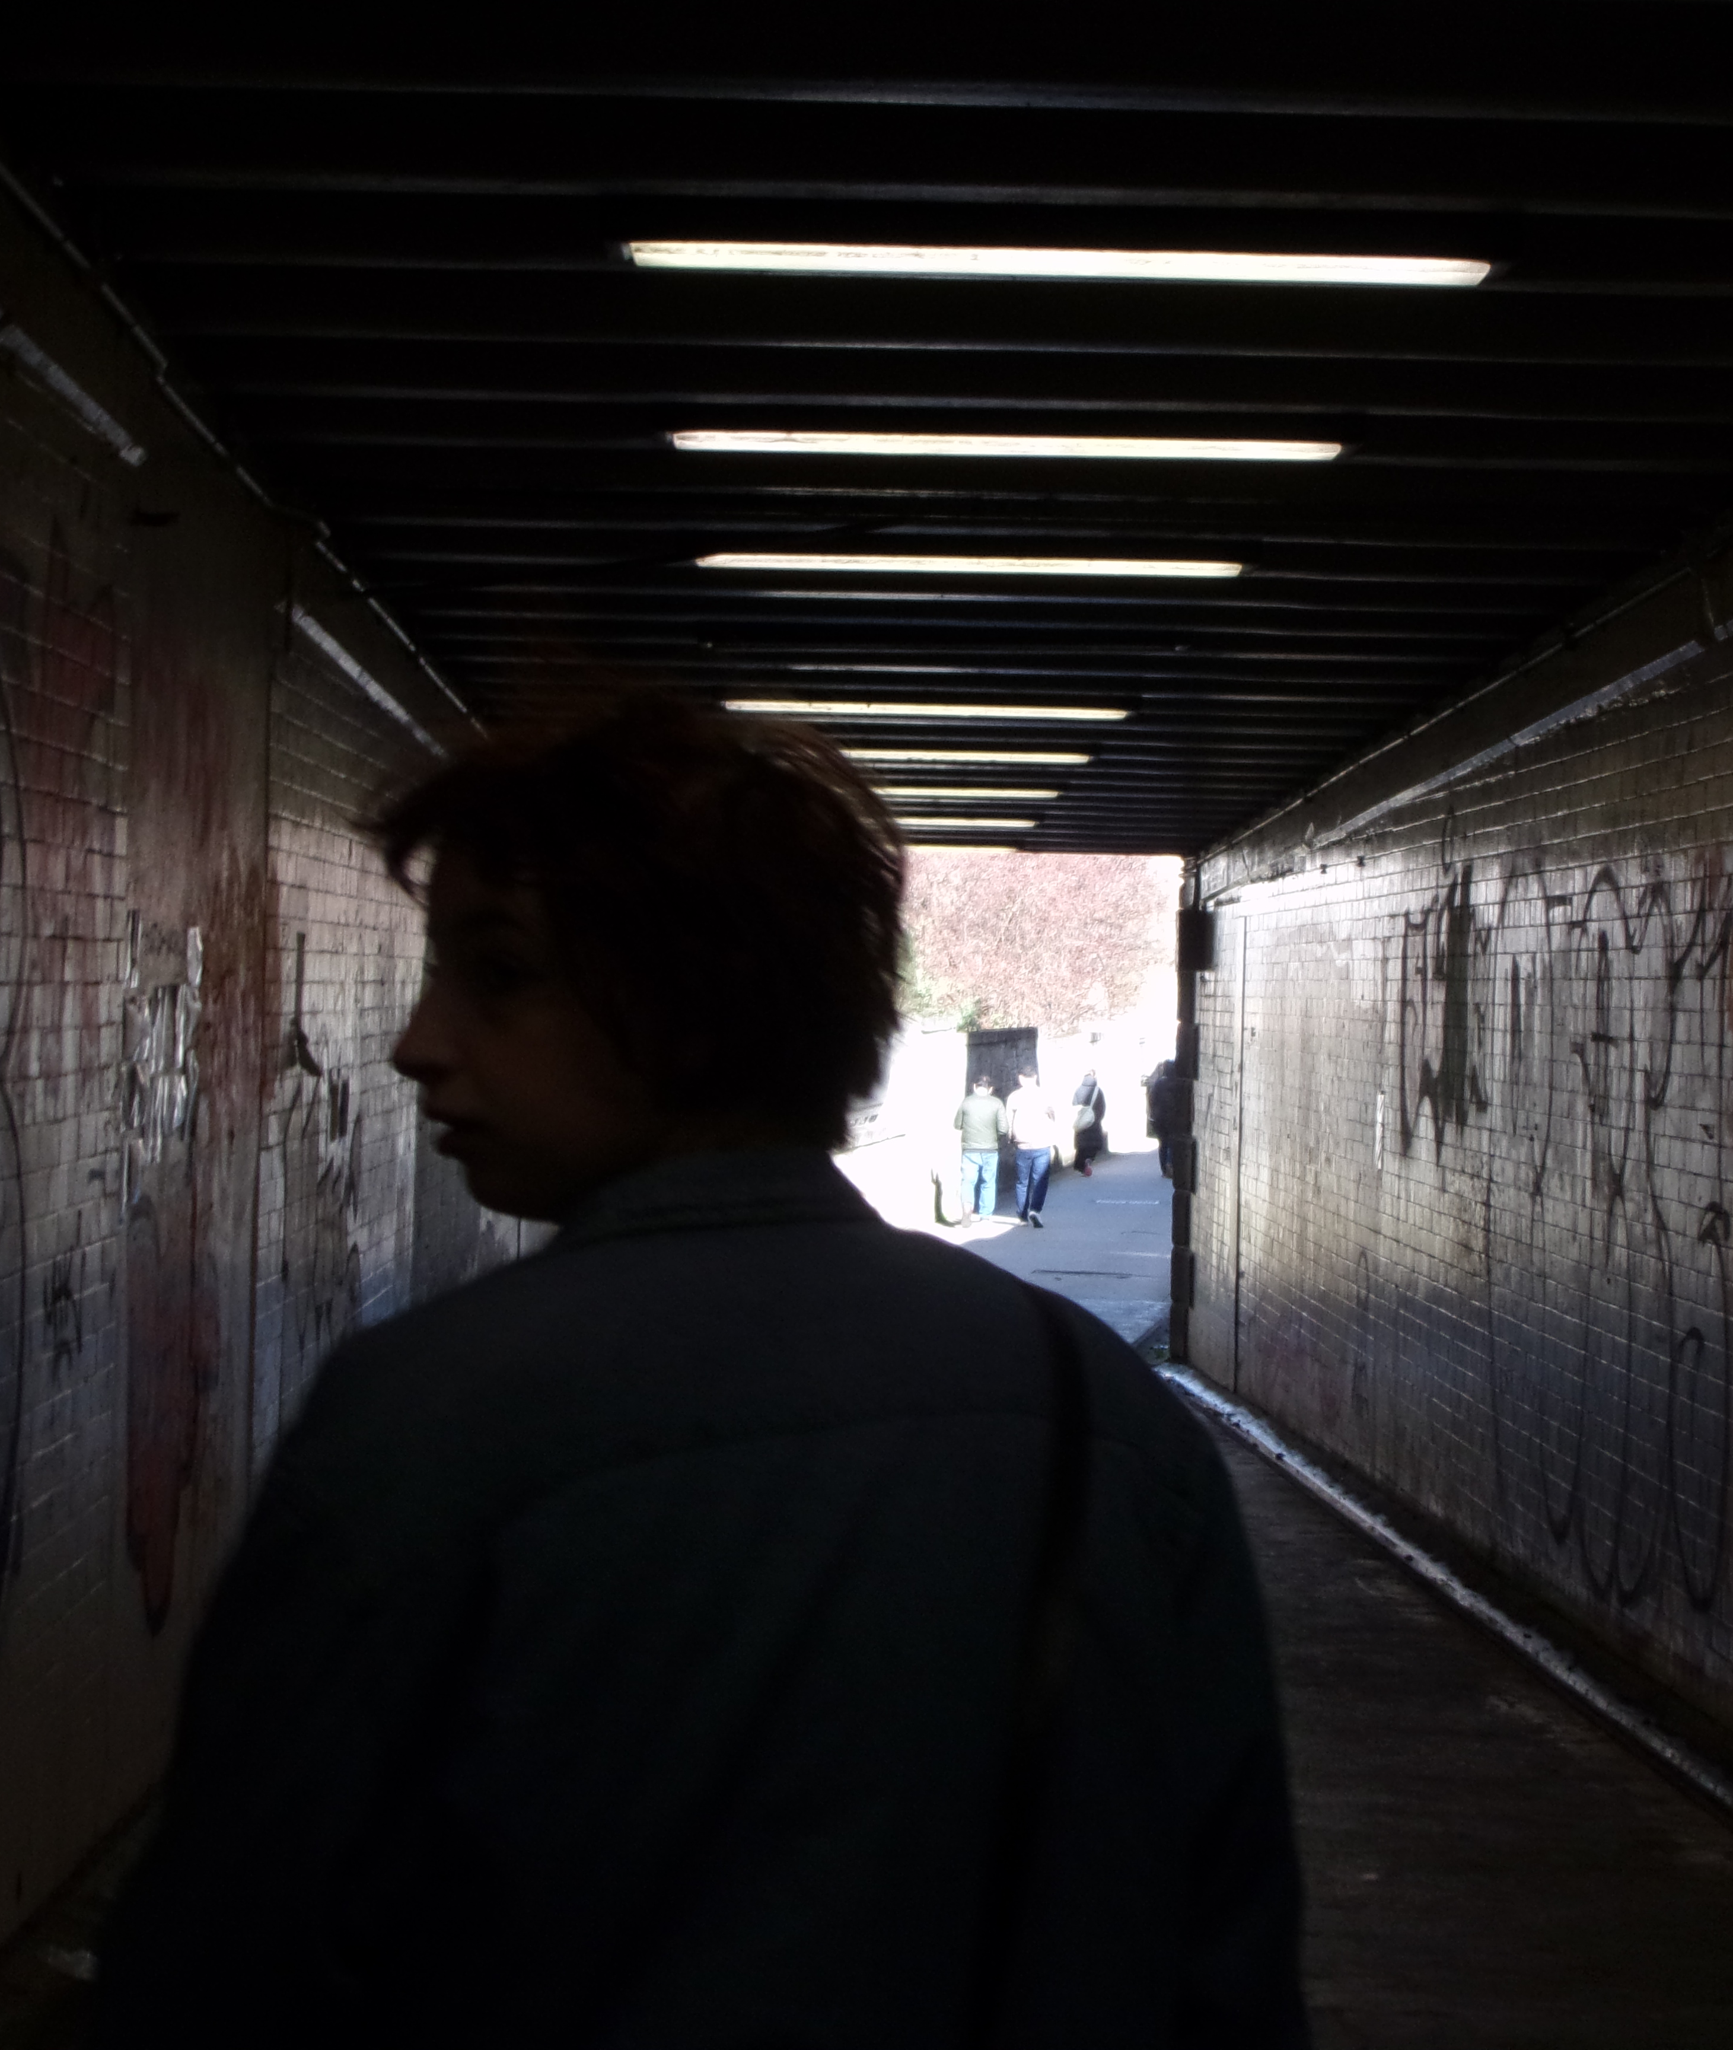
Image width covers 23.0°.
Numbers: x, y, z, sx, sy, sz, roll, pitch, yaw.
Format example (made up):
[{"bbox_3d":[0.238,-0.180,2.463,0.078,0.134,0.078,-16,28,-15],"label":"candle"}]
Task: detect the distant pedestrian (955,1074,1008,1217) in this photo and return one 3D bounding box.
[{"bbox_3d":[1.266,1.365,47.000,0.550,1.648,0.380,1,-1,3],"label":"distant pedestrian"}]

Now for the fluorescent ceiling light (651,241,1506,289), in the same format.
[{"bbox_3d":[0.341,-1.344,7.463,1.530,0.080,0.130,1,-1,-1],"label":"fluorescent ceiling light"}]

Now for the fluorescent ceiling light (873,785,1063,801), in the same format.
[{"bbox_3d":[0.172,-1.133,20.500,1.530,0.080,0.130,1,-1,-1],"label":"fluorescent ceiling light"}]

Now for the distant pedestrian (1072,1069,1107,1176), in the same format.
[{"bbox_3d":[3.402,1.496,65.000,0.530,1.637,0.450,1,-1,24],"label":"distant pedestrian"}]

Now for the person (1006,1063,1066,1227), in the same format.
[{"bbox_3d":[1.863,1.336,46.800,0.600,1.781,0.420,1,-1,3],"label":"person"}]

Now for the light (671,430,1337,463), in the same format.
[{"bbox_3d":[0.313,-1.310,9.590,1.530,0.080,0.130,1,-1,-1],"label":"light"}]

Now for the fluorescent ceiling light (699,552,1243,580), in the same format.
[{"bbox_3d":[0.285,-1.275,11.750,1.530,0.080,0.130,1,-1,-1],"label":"fluorescent ceiling light"}]

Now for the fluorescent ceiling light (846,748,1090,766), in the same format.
[{"bbox_3d":[0.200,-1.168,18.310,1.530,0.080,0.130,1,-1,-1],"label":"fluorescent ceiling light"}]

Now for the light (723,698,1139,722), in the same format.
[{"bbox_3d":[0.229,-1.204,16.120,1.530,0.080,0.130,1,-1,-1],"label":"light"}]

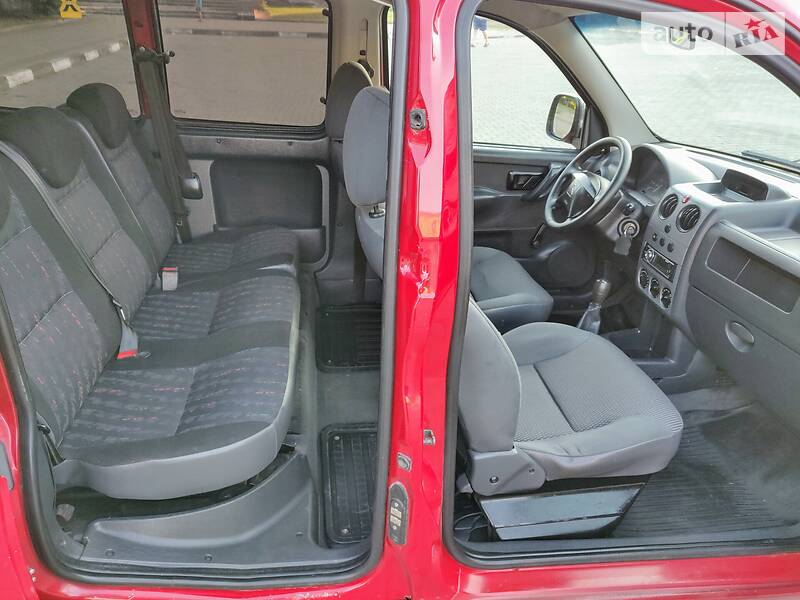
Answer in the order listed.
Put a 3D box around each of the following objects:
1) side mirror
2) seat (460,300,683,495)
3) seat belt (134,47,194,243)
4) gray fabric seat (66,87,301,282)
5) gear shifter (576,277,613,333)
[{"bbox_3d":[0.750,-0.804,2.555,0.122,0.219,0.194,-6,28,-19],"label":"side mirror"},{"bbox_3d":[0.292,-0.037,1.433,0.877,0.903,0.525,0,26,-8],"label":"seat"},{"bbox_3d":[-0.875,-0.558,2.183,0.143,0.714,0.092,0,26,-8],"label":"seat belt"},{"bbox_3d":[-0.726,-0.361,2.011,0.740,0.714,0.449,0,26,-8],"label":"gray fabric seat"},{"bbox_3d":[0.649,0.039,1.931,0.107,0.230,0.092,0,26,-8],"label":"gear shifter"}]

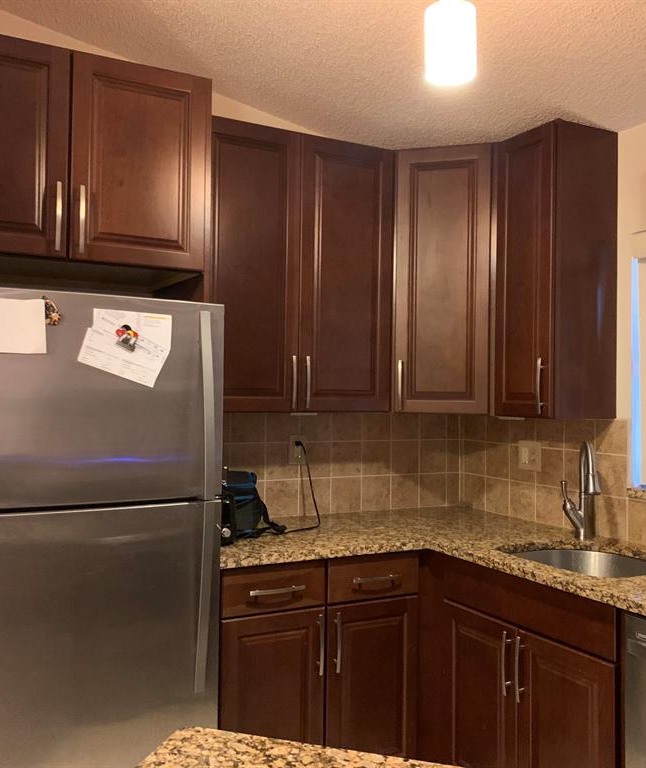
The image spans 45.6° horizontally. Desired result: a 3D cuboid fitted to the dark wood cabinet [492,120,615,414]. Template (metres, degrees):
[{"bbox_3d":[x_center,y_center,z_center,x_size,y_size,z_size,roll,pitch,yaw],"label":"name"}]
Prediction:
[{"bbox_3d":[0.885,-0.408,2.939,0.313,1.063,0.326,1,-1,-28],"label":"dark wood cabinet"}]

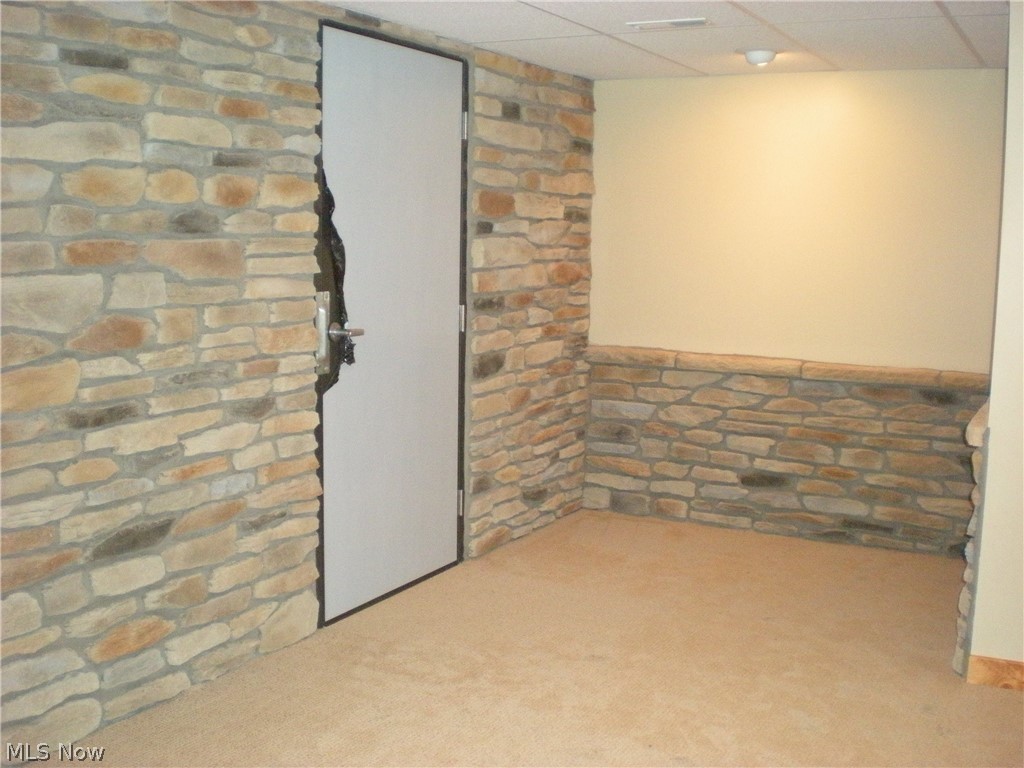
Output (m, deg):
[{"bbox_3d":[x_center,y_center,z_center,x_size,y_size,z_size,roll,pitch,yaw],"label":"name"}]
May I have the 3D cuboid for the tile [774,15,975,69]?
[{"bbox_3d":[1.436,-1.304,4.316,0.588,0.020,1.210,5,9,28],"label":"tile"}]

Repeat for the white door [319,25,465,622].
[{"bbox_3d":[-0.466,-0.228,4.228,0.108,2.078,0.994,5,9,28],"label":"white door"}]

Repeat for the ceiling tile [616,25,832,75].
[{"bbox_3d":[0.905,-1.355,4.594,0.605,0.020,1.210,5,9,28],"label":"ceiling tile"}]

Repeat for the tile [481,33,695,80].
[{"bbox_3d":[0.373,-1.406,4.872,0.590,0.020,1.210,5,9,28],"label":"tile"}]

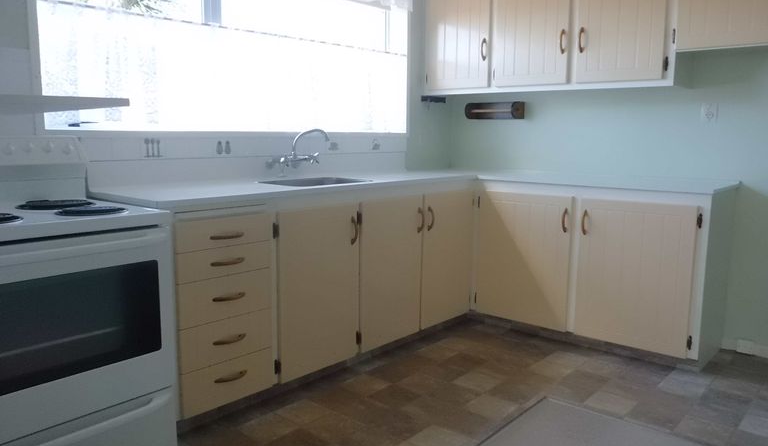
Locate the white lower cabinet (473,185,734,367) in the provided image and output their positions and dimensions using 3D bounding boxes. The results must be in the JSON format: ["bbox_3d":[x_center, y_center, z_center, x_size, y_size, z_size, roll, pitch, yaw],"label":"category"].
[{"bbox_3d":[1.158,0.180,3.142,1.226,0.815,0.510,7,11,37],"label":"white lower cabinet"}]

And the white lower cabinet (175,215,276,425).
[{"bbox_3d":[-0.787,0.307,2.352,0.570,0.775,0.437,9,12,43],"label":"white lower cabinet"}]

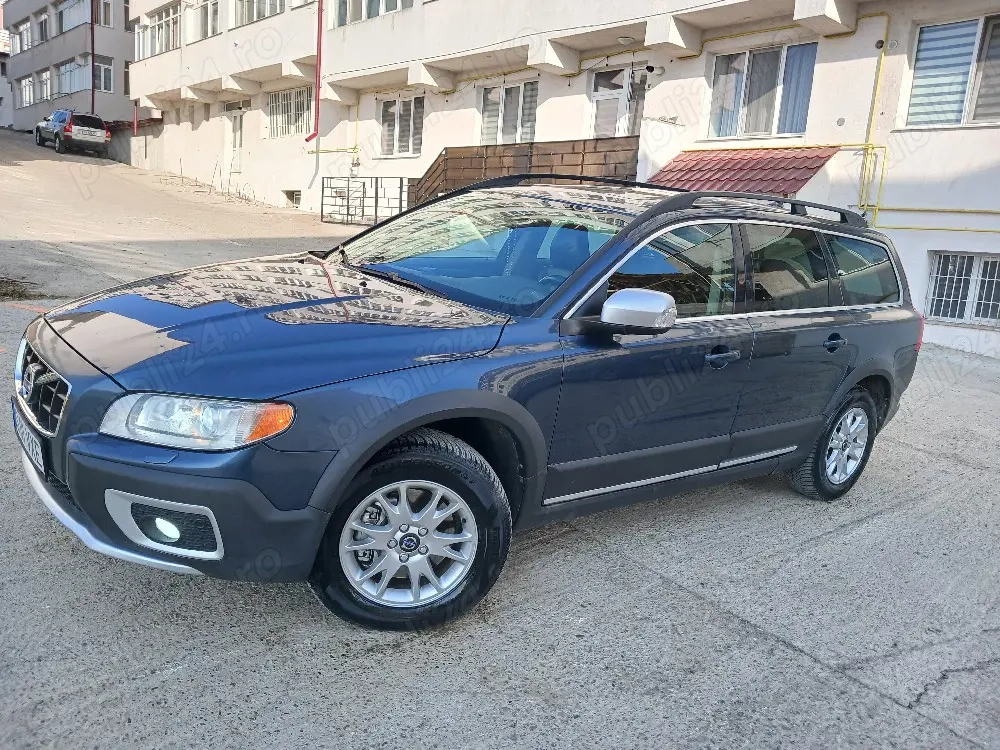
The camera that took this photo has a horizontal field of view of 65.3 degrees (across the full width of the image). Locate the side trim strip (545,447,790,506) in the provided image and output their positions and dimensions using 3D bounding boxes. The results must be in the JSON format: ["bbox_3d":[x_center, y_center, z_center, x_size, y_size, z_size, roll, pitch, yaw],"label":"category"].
[{"bbox_3d":[0.810,0.405,3.296,1.700,0.030,0.025,-4,16,-40],"label":"side trim strip"}]

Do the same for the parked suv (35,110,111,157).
[{"bbox_3d":[-18.300,-10.440,33.300,1.900,1.780,4.800,-6,22,-42],"label":"parked suv"}]

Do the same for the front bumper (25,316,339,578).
[{"bbox_3d":[-1.284,0.126,2.688,0.630,0.650,1.860,-4,16,-40],"label":"front bumper"}]

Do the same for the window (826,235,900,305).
[{"bbox_3d":[2.022,-0.559,4.308,0.879,0.365,0.066,-3,-3,-43],"label":"window"}]

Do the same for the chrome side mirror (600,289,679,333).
[{"bbox_3d":[0.503,-0.232,2.820,0.151,0.144,0.232,-4,17,-40],"label":"chrome side mirror"}]

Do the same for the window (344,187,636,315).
[{"bbox_3d":[-0.114,-0.573,3.458,0.870,0.100,1.400,-37,34,-26],"label":"window"}]

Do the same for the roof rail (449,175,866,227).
[{"bbox_3d":[0.926,-0.914,4.231,2.080,0.180,1.270,-4,16,-40],"label":"roof rail"}]

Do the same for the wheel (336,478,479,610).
[{"bbox_3d":[-0.300,0.521,2.547,0.445,0.445,0.170,4,13,-14],"label":"wheel"}]

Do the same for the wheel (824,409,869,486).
[{"bbox_3d":[1.863,0.375,4.354,0.445,0.445,0.170,-4,16,-40],"label":"wheel"}]

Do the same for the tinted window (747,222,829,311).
[{"bbox_3d":[1.361,-0.512,3.705,0.730,0.400,0.040,-4,-12,-40],"label":"tinted window"}]

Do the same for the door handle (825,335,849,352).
[{"bbox_3d":[1.672,-0.159,3.901,0.217,0.086,0.056,-4,17,-40],"label":"door handle"}]

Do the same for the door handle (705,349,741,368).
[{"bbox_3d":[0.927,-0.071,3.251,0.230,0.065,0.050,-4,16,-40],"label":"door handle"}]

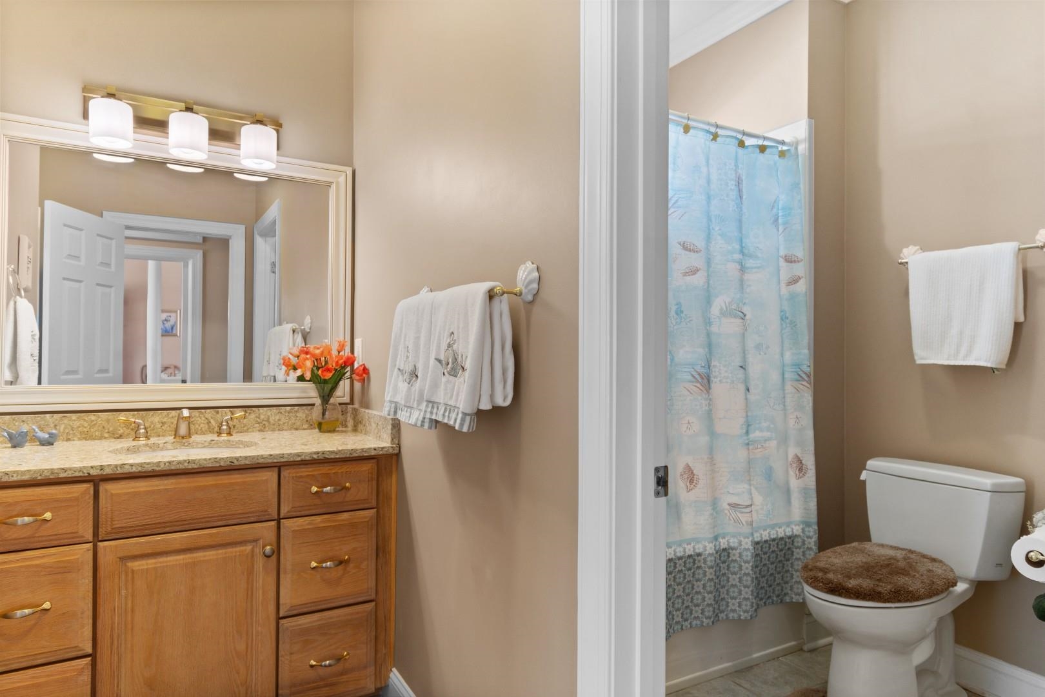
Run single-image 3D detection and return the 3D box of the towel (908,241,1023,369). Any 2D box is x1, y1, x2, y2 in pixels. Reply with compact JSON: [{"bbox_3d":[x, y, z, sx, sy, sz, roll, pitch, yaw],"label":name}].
[{"bbox_3d":[1.521,-0.141,2.116,0.090,0.410,0.345,1,-1,-30],"label":"towel"}]

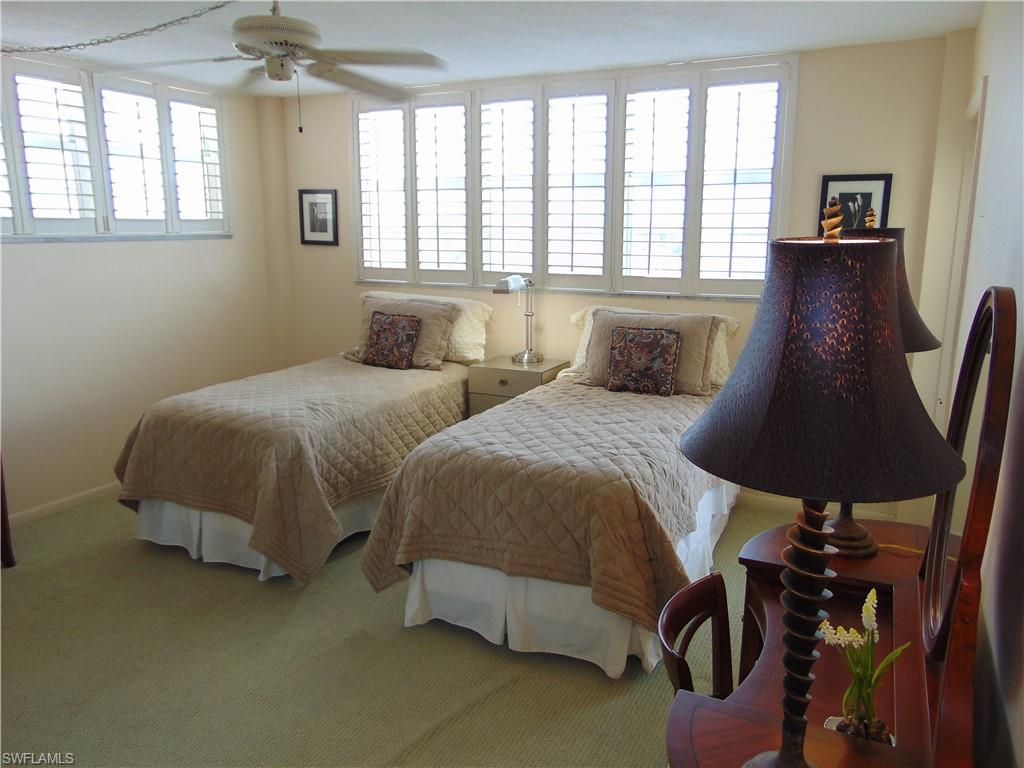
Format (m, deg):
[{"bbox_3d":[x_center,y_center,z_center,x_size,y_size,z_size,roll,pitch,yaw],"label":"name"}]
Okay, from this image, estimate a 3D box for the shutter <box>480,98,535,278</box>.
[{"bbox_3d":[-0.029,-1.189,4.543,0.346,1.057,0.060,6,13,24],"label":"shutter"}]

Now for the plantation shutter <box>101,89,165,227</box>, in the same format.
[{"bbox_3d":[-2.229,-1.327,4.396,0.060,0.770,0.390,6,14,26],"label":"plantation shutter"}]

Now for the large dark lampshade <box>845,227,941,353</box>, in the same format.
[{"bbox_3d":[0.870,-0.235,1.796,0.326,0.264,0.326,6,14,26],"label":"large dark lampshade"}]

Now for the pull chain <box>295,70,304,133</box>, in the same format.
[{"bbox_3d":[-0.732,-0.967,2.534,0.020,0.199,0.020,6,13,24],"label":"pull chain"}]

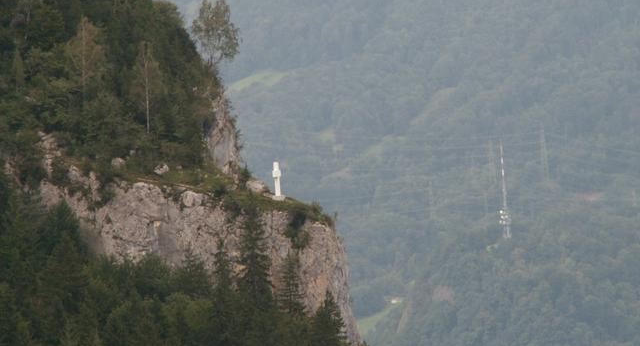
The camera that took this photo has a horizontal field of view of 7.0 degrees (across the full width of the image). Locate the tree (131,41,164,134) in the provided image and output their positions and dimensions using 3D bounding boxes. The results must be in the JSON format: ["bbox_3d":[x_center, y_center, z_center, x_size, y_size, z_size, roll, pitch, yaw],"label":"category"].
[{"bbox_3d":[-24.902,-12.343,750.000,4.760,13.280,4.760,-4,-3,0],"label":"tree"}]

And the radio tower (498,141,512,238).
[{"bbox_3d":[142.436,11.934,4000.000,7.700,76.220,7.700,-4,-3,0],"label":"radio tower"}]

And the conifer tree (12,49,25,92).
[{"bbox_3d":[-45.191,-15.239,780.000,1.800,6.610,1.800,-4,-3,0],"label":"conifer tree"}]

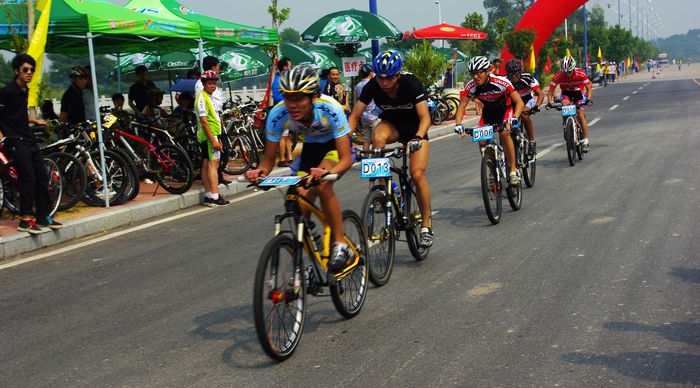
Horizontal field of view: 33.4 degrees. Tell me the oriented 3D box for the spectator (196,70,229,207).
[{"bbox_3d":[-1.691,-0.687,14.150,0.380,1.620,0.460,0,6,27],"label":"spectator"}]

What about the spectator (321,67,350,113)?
[{"bbox_3d":[-0.250,-1.285,18.800,0.460,1.540,0.340,-4,6,-15],"label":"spectator"}]

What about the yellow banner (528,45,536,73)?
[{"bbox_3d":[7.985,-5.897,51.000,0.320,1.250,0.150,-2,6,14],"label":"yellow banner"}]

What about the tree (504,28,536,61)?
[{"bbox_3d":[7.388,-5.517,50.151,1.400,3.160,1.400,-2,6,16],"label":"tree"}]

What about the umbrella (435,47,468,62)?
[{"bbox_3d":[3.884,-5.595,47.000,2.150,0.660,2.150,-1,6,16],"label":"umbrella"}]

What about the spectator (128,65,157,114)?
[{"bbox_3d":[-3.277,-1.207,18.600,0.500,1.680,0.360,-7,7,-37],"label":"spectator"}]

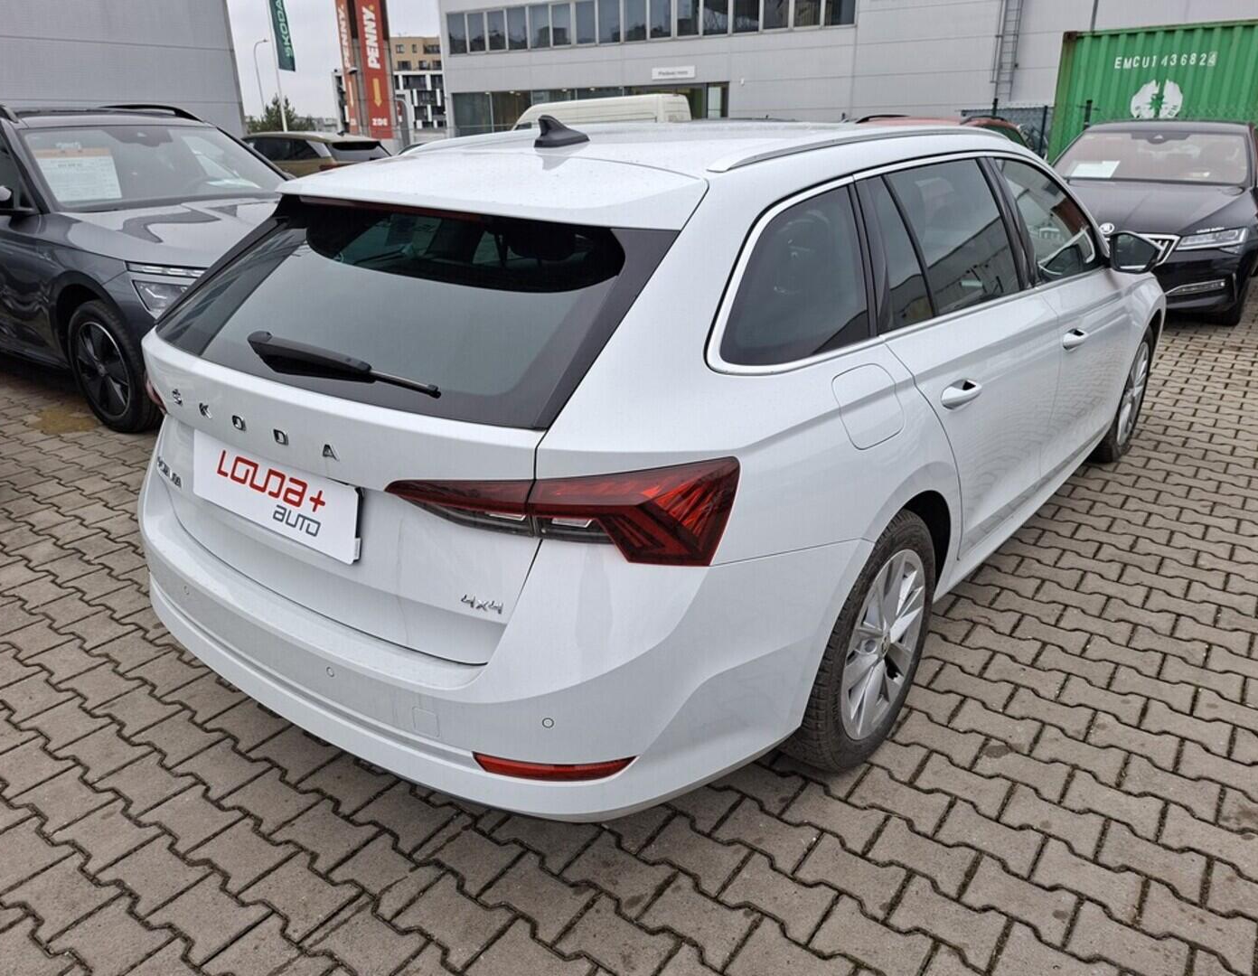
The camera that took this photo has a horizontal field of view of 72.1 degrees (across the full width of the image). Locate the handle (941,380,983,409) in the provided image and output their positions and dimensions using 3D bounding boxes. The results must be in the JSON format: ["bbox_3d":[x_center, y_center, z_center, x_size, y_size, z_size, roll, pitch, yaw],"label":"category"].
[{"bbox_3d":[0.775,-0.220,2.002,0.048,0.043,0.220,15,27,36],"label":"handle"}]

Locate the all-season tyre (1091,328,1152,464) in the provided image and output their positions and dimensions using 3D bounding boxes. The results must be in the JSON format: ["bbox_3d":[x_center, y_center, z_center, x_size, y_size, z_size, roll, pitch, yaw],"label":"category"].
[{"bbox_3d":[2.229,-0.453,4.023,0.215,0.645,0.645,15,27,36],"label":"all-season tyre"}]

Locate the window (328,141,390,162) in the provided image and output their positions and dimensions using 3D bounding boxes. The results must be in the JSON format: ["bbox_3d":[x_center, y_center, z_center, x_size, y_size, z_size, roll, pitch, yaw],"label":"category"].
[{"bbox_3d":[-5.112,-6.432,16.500,1.220,0.520,0.120,-24,-9,-44],"label":"window"}]

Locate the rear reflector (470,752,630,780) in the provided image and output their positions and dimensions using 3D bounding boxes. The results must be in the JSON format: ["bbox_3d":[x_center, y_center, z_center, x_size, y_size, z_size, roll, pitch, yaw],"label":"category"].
[{"bbox_3d":[-0.127,0.469,1.463,0.271,0.047,0.050,1,22,6],"label":"rear reflector"}]

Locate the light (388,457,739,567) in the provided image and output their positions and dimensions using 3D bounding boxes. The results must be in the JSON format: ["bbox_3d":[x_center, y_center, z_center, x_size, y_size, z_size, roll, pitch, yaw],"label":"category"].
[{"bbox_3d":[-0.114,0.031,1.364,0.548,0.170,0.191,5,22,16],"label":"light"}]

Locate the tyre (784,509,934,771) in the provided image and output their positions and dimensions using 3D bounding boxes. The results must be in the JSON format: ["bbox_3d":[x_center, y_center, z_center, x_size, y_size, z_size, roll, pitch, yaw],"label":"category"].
[{"bbox_3d":[0.533,0.349,2.103,0.215,0.645,0.645,15,27,36],"label":"tyre"}]

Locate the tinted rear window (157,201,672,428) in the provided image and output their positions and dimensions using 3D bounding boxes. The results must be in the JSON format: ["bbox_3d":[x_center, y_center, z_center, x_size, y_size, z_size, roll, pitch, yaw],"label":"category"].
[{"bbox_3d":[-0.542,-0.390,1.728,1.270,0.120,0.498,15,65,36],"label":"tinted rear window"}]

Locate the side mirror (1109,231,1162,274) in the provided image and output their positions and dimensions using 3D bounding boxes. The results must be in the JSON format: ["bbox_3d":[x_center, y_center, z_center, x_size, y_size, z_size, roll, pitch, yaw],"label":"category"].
[{"bbox_3d":[1.794,-0.839,3.074,0.175,0.150,0.140,15,27,36],"label":"side mirror"}]

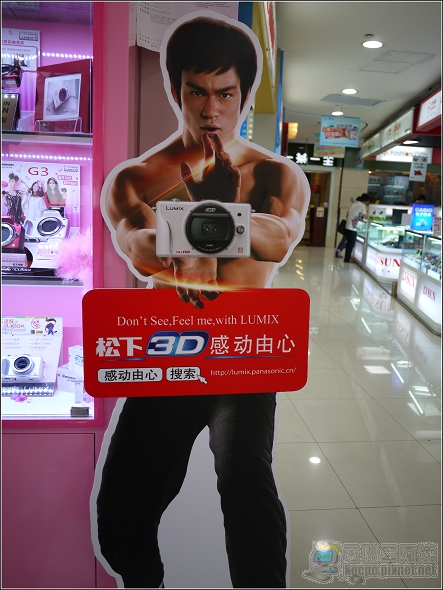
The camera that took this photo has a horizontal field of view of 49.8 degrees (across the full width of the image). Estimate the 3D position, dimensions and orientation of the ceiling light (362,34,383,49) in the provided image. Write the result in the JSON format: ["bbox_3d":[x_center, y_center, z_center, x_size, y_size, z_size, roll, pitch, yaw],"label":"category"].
[{"bbox_3d":[1.564,-2.600,4.930,0.222,0.060,0.222,1,11,-7],"label":"ceiling light"}]

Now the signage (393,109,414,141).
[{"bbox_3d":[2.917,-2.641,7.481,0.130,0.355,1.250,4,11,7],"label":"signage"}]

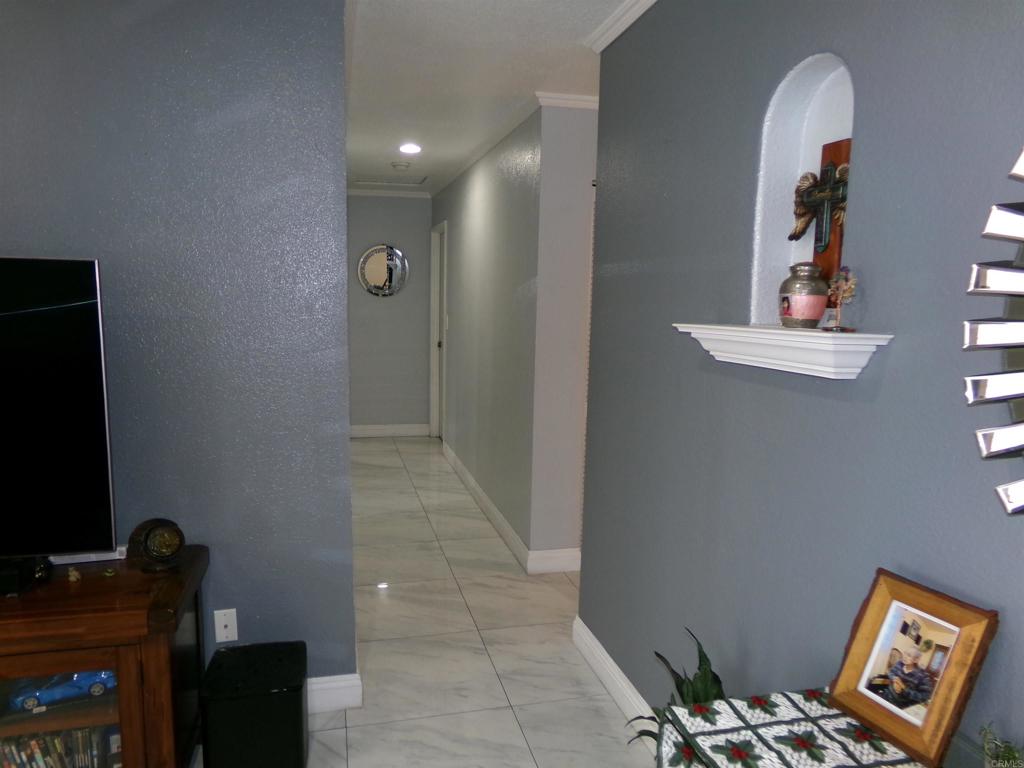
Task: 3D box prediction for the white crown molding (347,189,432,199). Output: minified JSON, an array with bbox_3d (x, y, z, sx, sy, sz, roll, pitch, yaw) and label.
[{"bbox_3d":[-1.203,-1.838,6.831,0.903,0.056,0.055,-1,8,-15],"label":"white crown molding"}]

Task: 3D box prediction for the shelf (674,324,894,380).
[{"bbox_3d":[0.584,-0.081,1.651,0.140,0.094,0.630,-1,8,-15],"label":"shelf"}]

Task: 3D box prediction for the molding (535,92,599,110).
[{"bbox_3d":[0.310,-1.396,3.523,0.420,0.056,0.056,-1,8,-15],"label":"molding"}]

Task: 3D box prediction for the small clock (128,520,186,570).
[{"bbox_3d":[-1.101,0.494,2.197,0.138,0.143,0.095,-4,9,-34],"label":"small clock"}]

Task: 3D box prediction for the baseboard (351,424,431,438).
[{"bbox_3d":[-1.269,0.477,7.163,0.890,0.128,0.016,-1,8,-15],"label":"baseboard"}]

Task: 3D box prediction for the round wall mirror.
[{"bbox_3d":[-1.251,-1.108,6.936,0.495,0.497,0.025,-1,8,-15],"label":"round wall mirror"}]

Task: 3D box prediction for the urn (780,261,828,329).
[{"bbox_3d":[0.668,-0.200,1.625,0.107,0.145,0.107,-1,8,-15],"label":"urn"}]

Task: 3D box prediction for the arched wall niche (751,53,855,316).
[{"bbox_3d":[0.709,-0.430,1.639,0.110,0.600,0.320,-1,8,-15],"label":"arched wall niche"}]

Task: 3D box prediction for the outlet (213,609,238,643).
[{"bbox_3d":[-0.985,0.835,2.447,0.070,0.114,0.008,-1,8,-15],"label":"outlet"}]

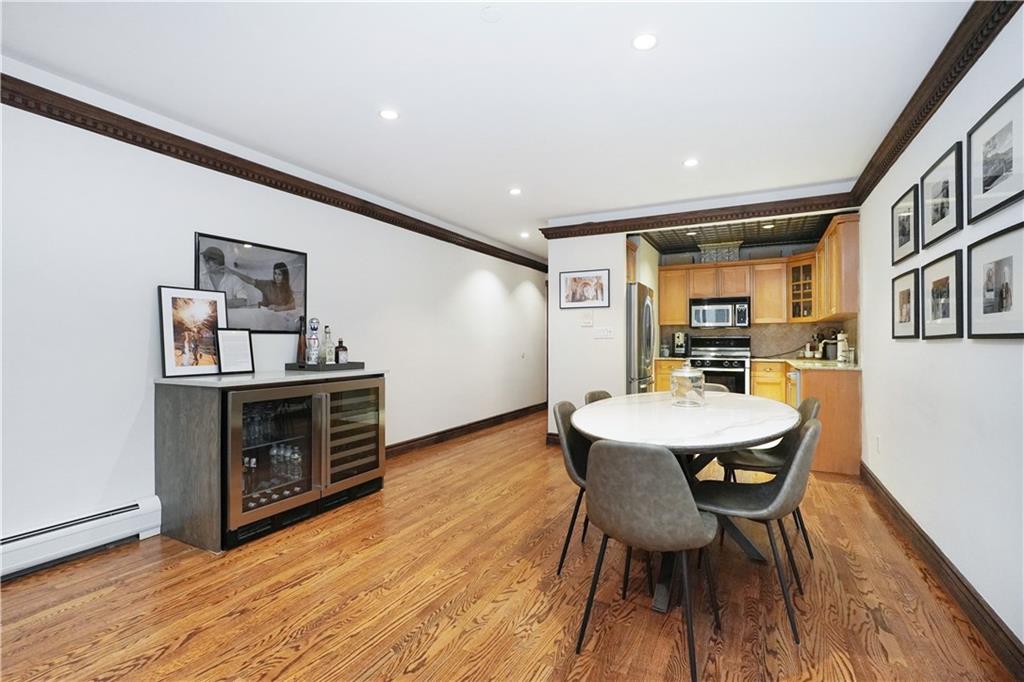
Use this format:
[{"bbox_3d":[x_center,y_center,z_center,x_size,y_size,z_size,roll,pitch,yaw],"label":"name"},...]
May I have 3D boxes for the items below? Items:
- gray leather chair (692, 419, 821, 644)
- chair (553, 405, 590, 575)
[{"bbox_3d":[1.019,0.725,1.979,0.540,0.820,0.470,0,0,35],"label":"gray leather chair"},{"bbox_3d":[0.515,0.761,2.369,0.535,0.830,0.455,0,0,29],"label":"chair"}]

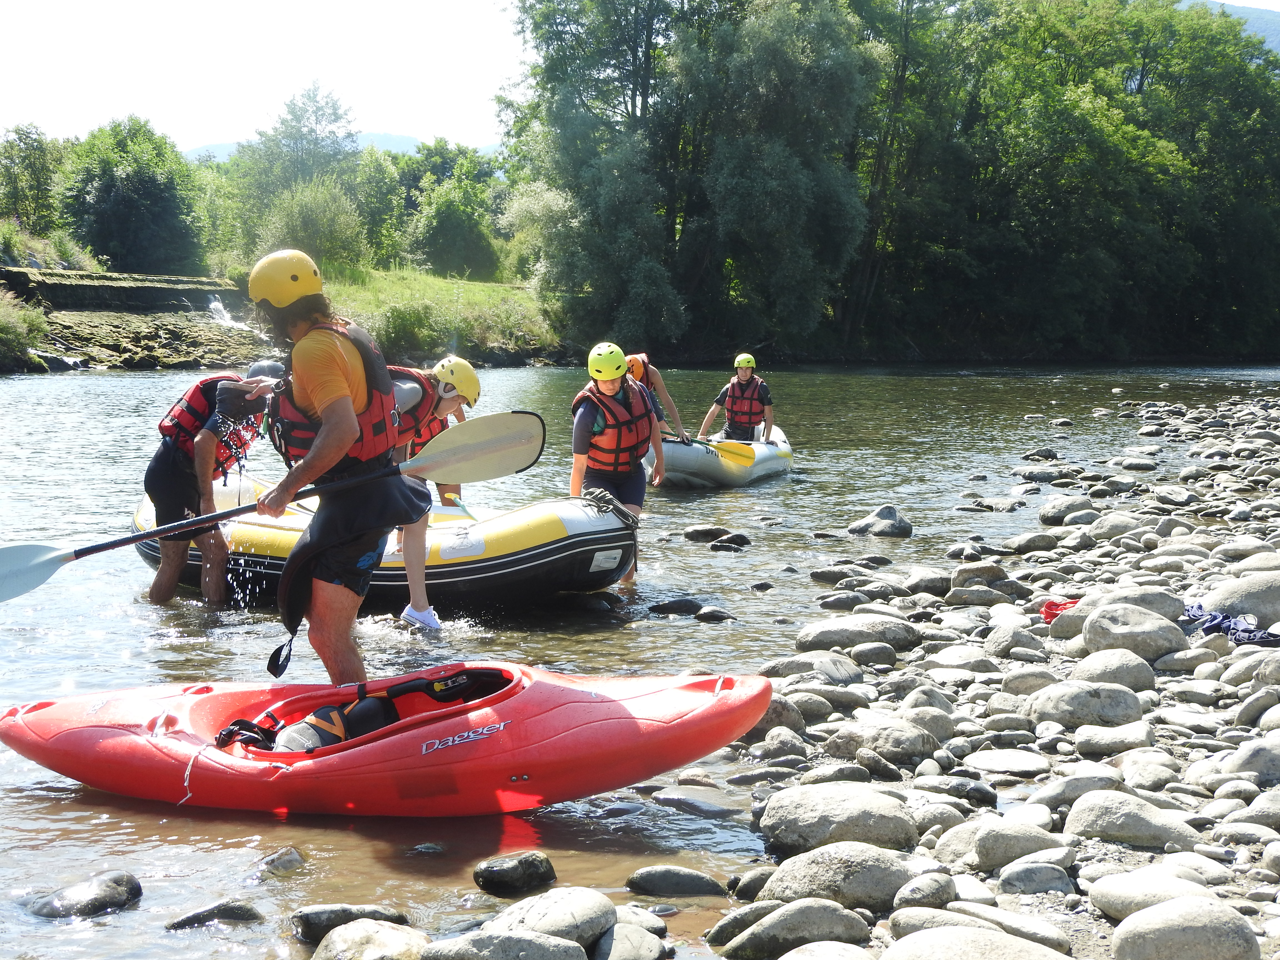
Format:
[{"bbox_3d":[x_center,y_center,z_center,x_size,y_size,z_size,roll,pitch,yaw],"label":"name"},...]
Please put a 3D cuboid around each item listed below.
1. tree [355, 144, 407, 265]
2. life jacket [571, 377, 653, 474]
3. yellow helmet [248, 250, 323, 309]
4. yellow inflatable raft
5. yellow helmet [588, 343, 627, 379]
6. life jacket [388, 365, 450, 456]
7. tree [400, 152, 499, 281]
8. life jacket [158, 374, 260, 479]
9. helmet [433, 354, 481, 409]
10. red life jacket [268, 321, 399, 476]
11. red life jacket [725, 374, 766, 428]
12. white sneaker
[{"bbox_3d":[-9.123,-9.633,65.000,1.800,4.300,1.800,0,5,0],"label":"tree"},{"bbox_3d":[-0.165,-0.315,10.700,0.460,0.530,0.320,-5,15,-11],"label":"life jacket"},{"bbox_3d":[-1.285,-0.728,6.700,0.275,0.190,0.225,-7,1,18],"label":"yellow helmet"},{"bbox_3d":[-1.520,0.311,10.806,3.150,0.630,1.500,2,5,27],"label":"yellow inflatable raft"},{"bbox_3d":[-0.188,-0.686,10.700,0.225,0.190,0.270,0,24,2],"label":"yellow helmet"},{"bbox_3d":[-1.297,-0.342,9.650,0.520,0.310,0.440,-38,0,7],"label":"life jacket"},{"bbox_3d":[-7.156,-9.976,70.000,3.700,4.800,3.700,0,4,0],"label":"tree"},{"bbox_3d":[-2.346,-0.276,10.100,0.340,0.520,0.450,44,-6,-9],"label":"life jacket"},{"bbox_3d":[-0.896,-0.477,9.100,0.275,0.190,0.220,45,2,0],"label":"helmet"},{"bbox_3d":[-1.136,-0.302,6.850,0.360,0.540,0.460,-6,5,18],"label":"red life jacket"},{"bbox_3d":[1.079,-0.802,18.900,0.430,0.540,0.300,1,9,8],"label":"red life jacket"},{"bbox_3d":[-1.100,0.700,9.350,0.250,0.110,0.095,25,6,3],"label":"white sneaker"}]

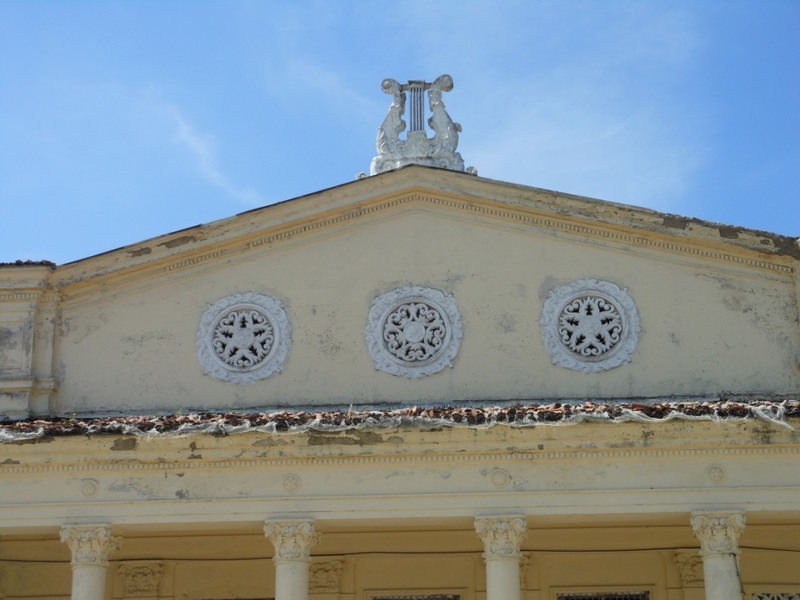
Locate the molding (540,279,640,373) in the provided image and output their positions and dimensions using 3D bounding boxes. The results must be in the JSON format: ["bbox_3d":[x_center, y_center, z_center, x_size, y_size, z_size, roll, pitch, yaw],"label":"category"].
[{"bbox_3d":[3.215,0.427,25.746,1.669,1.645,0.140,-2,-18,6],"label":"molding"}]

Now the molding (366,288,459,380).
[{"bbox_3d":[0.238,0.535,26.046,1.660,1.665,0.140,-2,-18,6],"label":"molding"}]

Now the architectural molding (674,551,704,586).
[{"bbox_3d":[4.746,4.275,24.268,0.751,0.561,0.160,-2,-18,6],"label":"architectural molding"}]

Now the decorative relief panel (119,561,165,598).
[{"bbox_3d":[-4.274,4.600,25.175,0.751,0.582,0.160,-2,-18,6],"label":"decorative relief panel"}]

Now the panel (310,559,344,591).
[{"bbox_3d":[-1.278,4.481,24.877,0.751,0.526,0.160,-2,-18,6],"label":"panel"}]

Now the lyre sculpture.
[{"bbox_3d":[0.391,-3.119,27.247,1.846,1.938,0.500,-2,-18,6],"label":"lyre sculpture"}]

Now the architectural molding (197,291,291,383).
[{"bbox_3d":[-2.693,0.632,26.343,1.642,1.639,0.140,-2,-18,6],"label":"architectural molding"}]

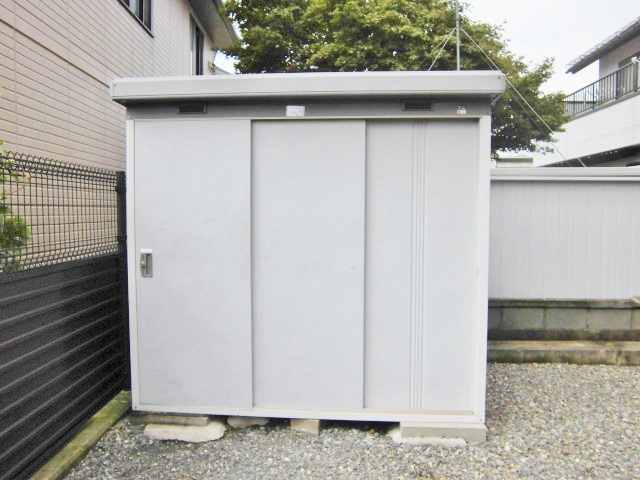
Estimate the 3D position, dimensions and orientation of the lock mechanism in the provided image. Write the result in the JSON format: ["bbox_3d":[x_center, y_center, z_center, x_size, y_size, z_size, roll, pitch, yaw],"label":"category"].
[{"bbox_3d":[-1.099,0.147,3.046,0.077,0.178,0.030,0,3,4],"label":"lock mechanism"}]

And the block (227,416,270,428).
[{"bbox_3d":[-0.460,1.152,3.193,0.280,0.100,0.200,0,3,4],"label":"block"}]

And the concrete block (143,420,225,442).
[{"bbox_3d":[-0.819,1.170,3.052,0.490,0.080,0.270,0,3,4],"label":"concrete block"}]

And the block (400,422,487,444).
[{"bbox_3d":[0.708,1.097,2.825,0.468,0.075,0.210,0,3,5],"label":"block"}]

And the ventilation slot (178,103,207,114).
[{"bbox_3d":[-0.778,-0.804,2.953,0.175,0.061,0.025,0,3,4],"label":"ventilation slot"}]

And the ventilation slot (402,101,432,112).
[{"bbox_3d":[0.579,-0.788,2.853,0.174,0.055,0.025,0,3,4],"label":"ventilation slot"}]

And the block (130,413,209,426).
[{"bbox_3d":[-0.892,1.083,2.985,0.474,0.070,0.210,0,3,5],"label":"block"}]

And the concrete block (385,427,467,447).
[{"bbox_3d":[0.598,1.100,2.772,0.433,0.055,0.240,0,3,5],"label":"concrete block"}]

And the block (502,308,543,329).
[{"bbox_3d":[1.899,0.730,4.550,0.390,0.190,0.120,0,3,1],"label":"block"}]

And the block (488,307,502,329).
[{"bbox_3d":[1.518,0.738,4.602,0.390,0.190,0.120,0,3,2],"label":"block"}]

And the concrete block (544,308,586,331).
[{"bbox_3d":[2.317,0.740,4.575,0.390,0.190,0.120,0,3,2],"label":"concrete block"}]

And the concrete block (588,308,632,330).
[{"bbox_3d":[2.717,0.741,4.562,0.390,0.190,0.120,0,3,2],"label":"concrete block"}]

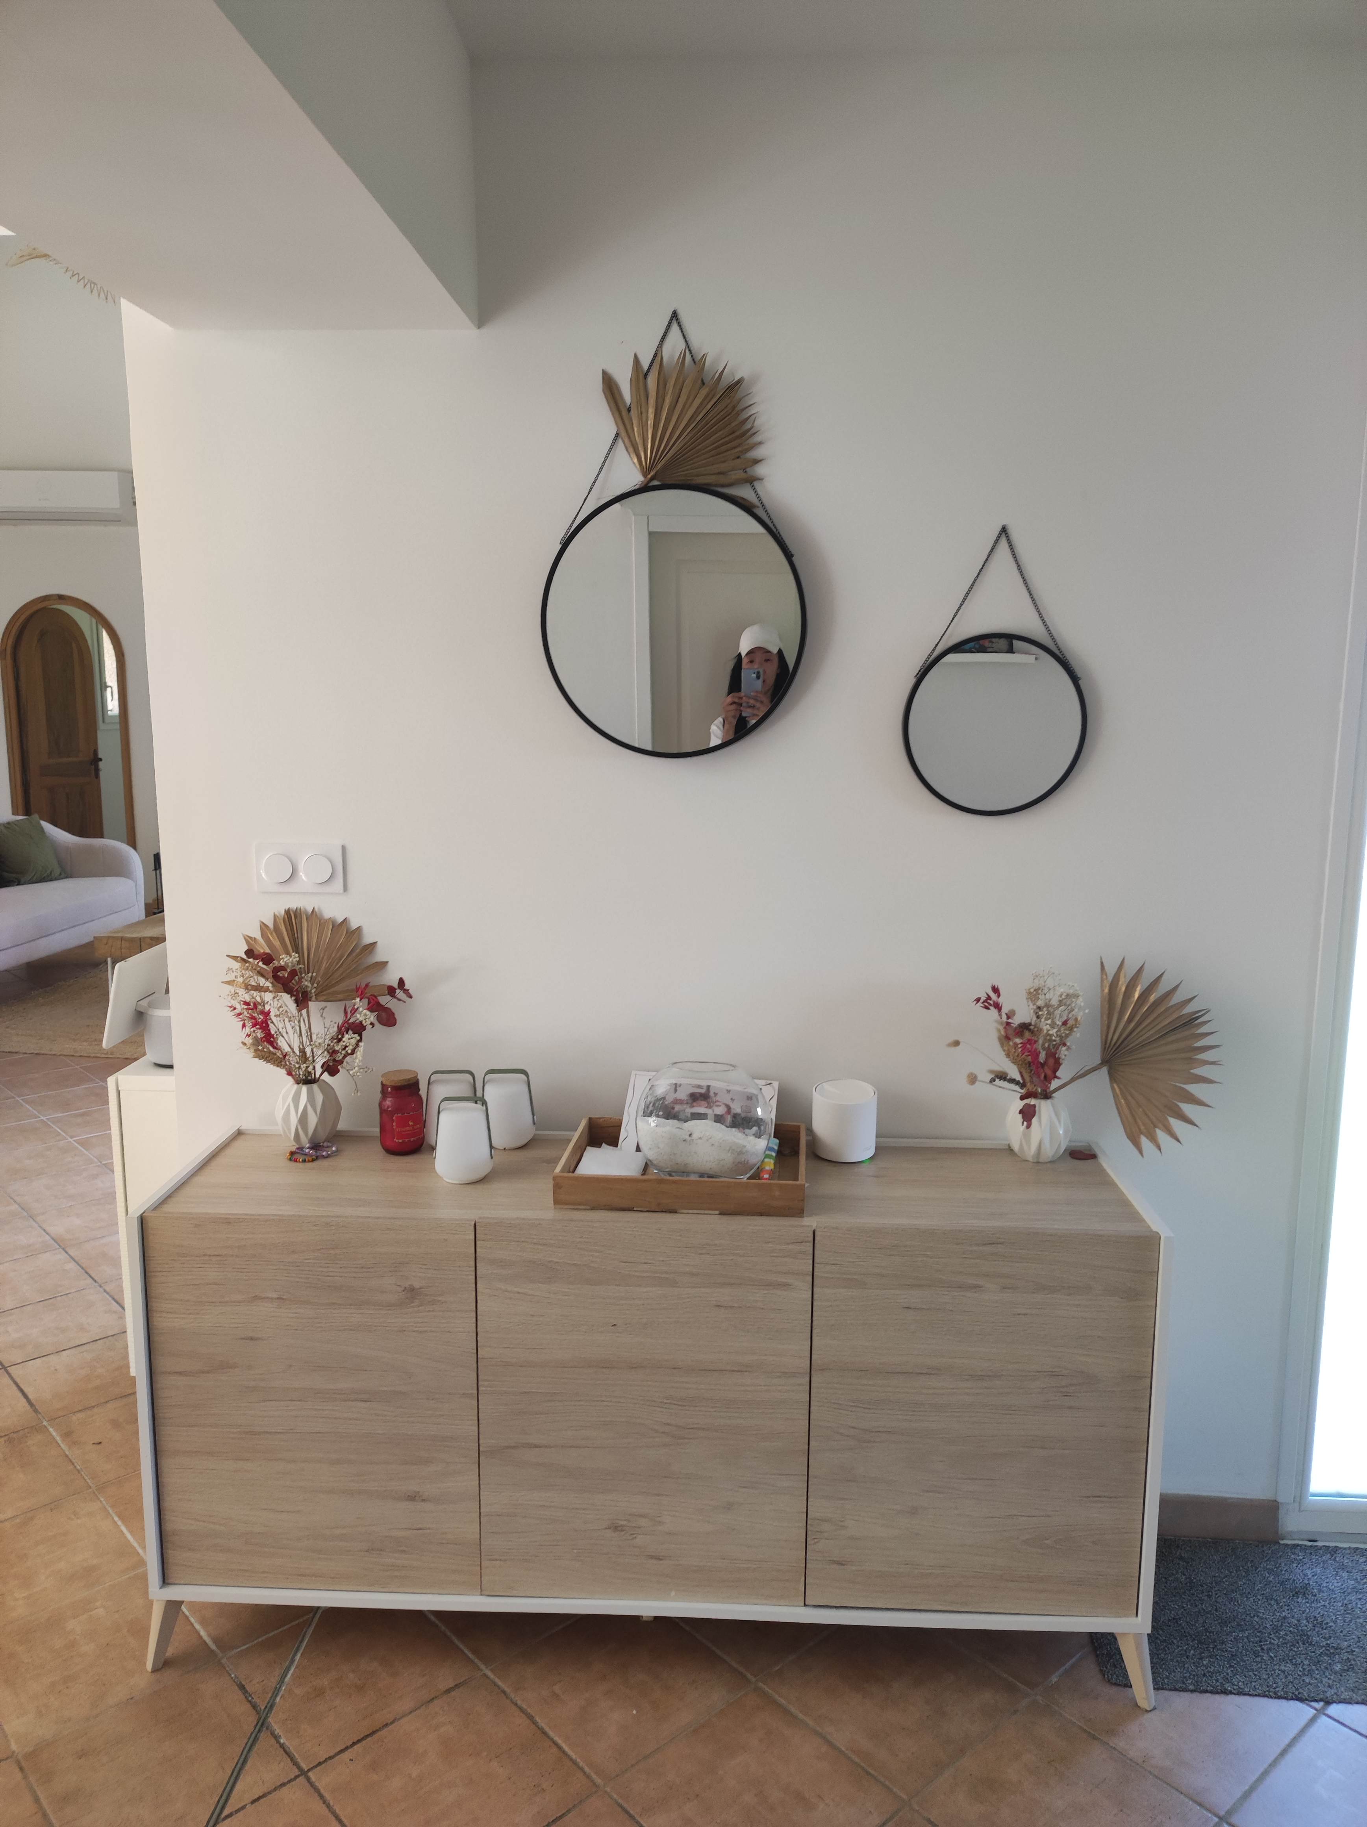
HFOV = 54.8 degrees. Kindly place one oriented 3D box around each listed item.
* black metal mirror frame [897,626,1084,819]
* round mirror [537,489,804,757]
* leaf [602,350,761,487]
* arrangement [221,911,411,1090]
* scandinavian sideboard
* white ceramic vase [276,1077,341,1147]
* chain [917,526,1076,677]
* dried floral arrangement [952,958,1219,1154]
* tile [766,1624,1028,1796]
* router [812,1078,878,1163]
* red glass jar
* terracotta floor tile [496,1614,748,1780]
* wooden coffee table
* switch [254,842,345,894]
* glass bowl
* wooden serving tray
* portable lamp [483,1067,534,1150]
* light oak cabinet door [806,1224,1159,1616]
[{"bbox_3d":[0.524,-0.317,2.222,0.307,0.307,0.025,0,11,3],"label":"black metal mirror frame"},{"bbox_3d":[-0.016,-0.490,2.224,0.451,0.451,0.025,0,11,3],"label":"round mirror"},{"bbox_3d":[-0.001,-0.798,2.138,0.260,0.225,0.060,1,8,3],"label":"leaf"},{"bbox_3d":[-0.636,0.156,2.291,0.328,0.330,0.190,1,8,3],"label":"arrangement"},{"bbox_3d":[-0.053,0.800,2.207,1.540,0.747,0.440,1,8,3],"label":"scandinavian sideboard"},{"bbox_3d":[-0.664,0.356,2.340,0.118,0.117,0.118,0,8,3],"label":"white ceramic vase"},{"bbox_3d":[0.534,-0.524,2.221,0.274,0.253,0.016,1,8,3],"label":"chain"},{"bbox_3d":[0.682,0.247,2.239,0.456,0.351,0.155,0,8,3],"label":"dried floral arrangement"},{"bbox_3d":[0.327,1.209,2.044,0.298,0.010,0.298,-7,11,-41],"label":"tile"},{"bbox_3d":[0.279,0.360,2.285,0.110,0.114,0.110,0,8,0],"label":"router"},{"bbox_3d":[-0.497,0.346,2.330,0.082,0.139,0.082,0,8,0],"label":"red glass jar"},{"bbox_3d":[-0.098,1.202,2.064,0.300,0.010,0.300,-7,11,-41],"label":"terracotta floor tile"},{"bbox_3d":[-2.756,0.236,7.522,0.650,0.380,1.150,1,8,3],"label":"wooden coffee table"},{"bbox_3d":[-0.679,-0.081,2.329,0.156,0.088,0.018,0,8,3],"label":"switch"},{"bbox_3d":[0.036,0.336,2.183,0.222,0.171,0.222,0,8,0],"label":"glass bowl"},{"bbox_3d":[0.007,0.412,2.180,0.388,0.053,0.295,1,8,5],"label":"wooden serving tray"},{"bbox_3d":[-0.309,0.343,2.332,0.098,0.133,0.093,1,8,3],"label":"portable lamp"},{"bbox_3d":[0.438,0.759,1.965,0.495,0.600,0.018,1,8,3],"label":"light oak cabinet door"}]

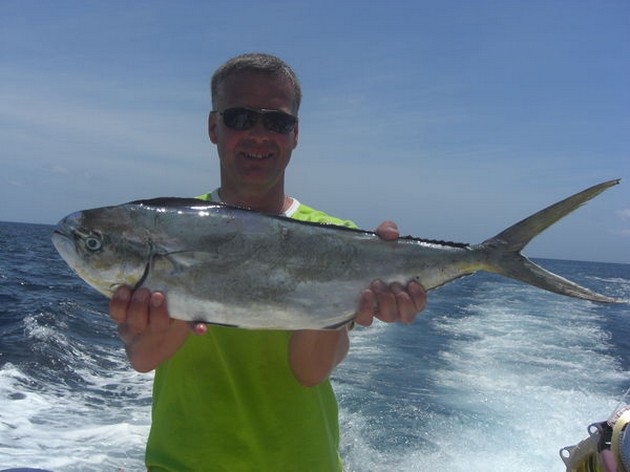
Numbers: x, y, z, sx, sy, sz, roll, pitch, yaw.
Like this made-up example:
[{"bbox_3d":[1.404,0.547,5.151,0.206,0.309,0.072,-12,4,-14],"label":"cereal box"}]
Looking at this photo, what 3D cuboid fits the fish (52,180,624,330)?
[{"bbox_3d":[0.040,0.023,0.830,0.685,0.175,0.090,1,2,-4],"label":"fish"}]

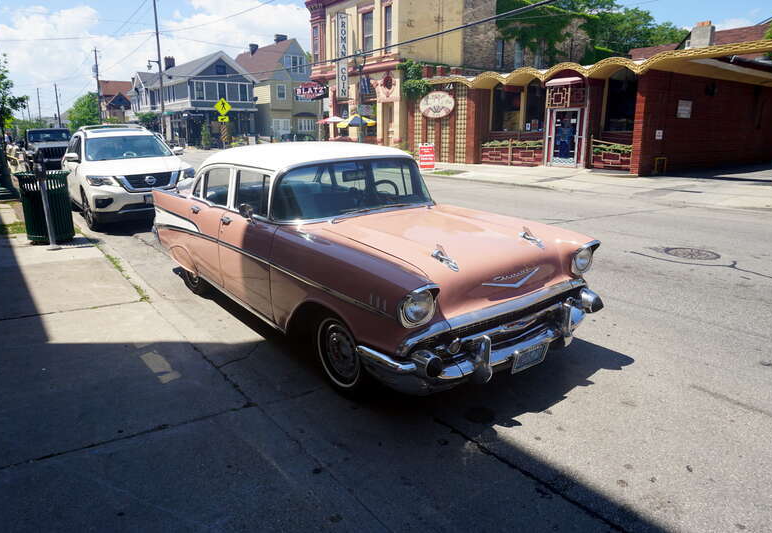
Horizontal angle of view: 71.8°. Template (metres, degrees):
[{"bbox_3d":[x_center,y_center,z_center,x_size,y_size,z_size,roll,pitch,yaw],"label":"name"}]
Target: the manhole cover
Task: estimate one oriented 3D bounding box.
[{"bbox_3d":[4.139,-0.156,7.217,0.760,0.040,0.760,-11,18,-35],"label":"manhole cover"}]

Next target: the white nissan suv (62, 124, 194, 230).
[{"bbox_3d":[-5.465,-1.973,11.013,1.960,1.780,5.000,-11,18,-35],"label":"white nissan suv"}]

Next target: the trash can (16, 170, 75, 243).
[{"bbox_3d":[-4.795,-0.840,7.536,0.680,0.960,0.680,-11,18,-35],"label":"trash can"}]

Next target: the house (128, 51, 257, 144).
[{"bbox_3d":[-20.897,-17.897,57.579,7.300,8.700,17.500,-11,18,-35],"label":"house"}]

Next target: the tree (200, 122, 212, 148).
[{"bbox_3d":[-14.804,-11.145,44.372,0.950,2.200,0.950,-11,18,-35],"label":"tree"}]

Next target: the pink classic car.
[{"bbox_3d":[-0.673,-0.350,5.073,1.880,1.540,5.080,-11,18,-36],"label":"pink classic car"}]

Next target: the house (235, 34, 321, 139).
[{"bbox_3d":[-13.570,-20.255,62.627,6.600,10.700,13.500,-11,18,-35],"label":"house"}]

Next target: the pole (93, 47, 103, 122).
[{"bbox_3d":[-35.835,-21.371,66.094,0.700,11.000,0.450,-11,18,-35],"label":"pole"}]

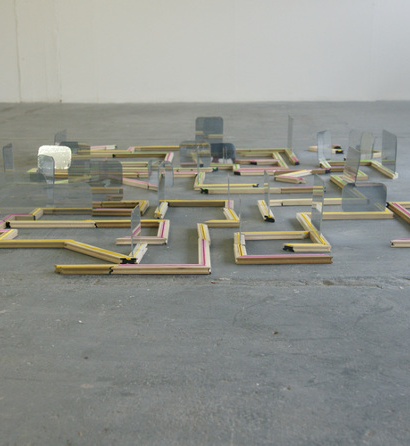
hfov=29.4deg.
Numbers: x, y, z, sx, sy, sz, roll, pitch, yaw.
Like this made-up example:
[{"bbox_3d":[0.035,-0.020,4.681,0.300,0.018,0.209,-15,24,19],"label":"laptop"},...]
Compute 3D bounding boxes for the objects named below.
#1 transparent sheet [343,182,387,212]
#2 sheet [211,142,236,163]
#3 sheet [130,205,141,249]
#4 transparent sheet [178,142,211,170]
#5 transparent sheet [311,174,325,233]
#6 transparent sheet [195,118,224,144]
[{"bbox_3d":[1.331,-0.211,6.531,0.372,0.244,0.012,-1,13,-1],"label":"transparent sheet"},{"bbox_3d":[0.186,-0.825,9.295,0.360,0.255,0.012,0,13,2],"label":"sheet"},{"bbox_3d":[-0.468,0.045,5.321,0.012,0.313,0.238,2,13,8],"label":"sheet"},{"bbox_3d":[-0.114,-0.790,9.040,0.356,0.306,0.012,-1,13,0],"label":"transparent sheet"},{"bbox_3d":[0.857,-0.152,5.962,0.012,0.389,0.354,0,13,-4],"label":"transparent sheet"},{"bbox_3d":[0.058,-1.268,10.893,0.382,0.423,0.012,0,13,3],"label":"transparent sheet"}]

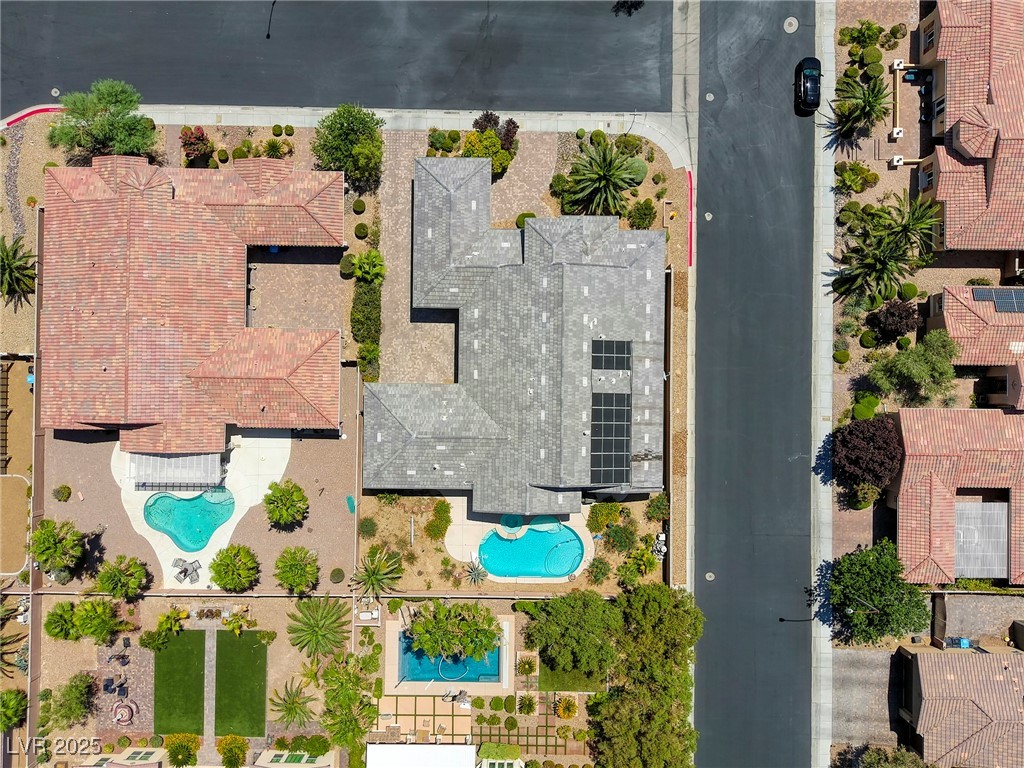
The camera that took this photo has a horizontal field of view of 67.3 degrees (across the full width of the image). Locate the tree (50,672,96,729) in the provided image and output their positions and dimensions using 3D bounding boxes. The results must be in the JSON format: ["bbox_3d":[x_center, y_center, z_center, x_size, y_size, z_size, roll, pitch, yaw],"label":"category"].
[{"bbox_3d":[-38.370,27.740,67.500,3.700,4.000,3.900,0,90,0],"label":"tree"}]

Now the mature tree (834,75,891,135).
[{"bbox_3d":[30.050,-23.810,66.350,4.980,4.290,4.700,0,90,0],"label":"mature tree"}]

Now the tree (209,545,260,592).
[{"bbox_3d":[-23.870,15.870,66.710,4.300,3.580,4.130,0,90,0],"label":"tree"}]

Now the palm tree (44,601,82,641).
[{"bbox_3d":[-39.514,20.841,67.897,3.140,2.600,3.420,0,91,0],"label":"palm tree"}]

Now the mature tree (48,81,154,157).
[{"bbox_3d":[-34.700,-22.370,65.640,9.220,5.730,6.030,0,90,0],"label":"mature tree"}]

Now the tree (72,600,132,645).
[{"bbox_3d":[-35.950,20.750,67.700,4.500,3.600,4.000,0,90,0],"label":"tree"}]

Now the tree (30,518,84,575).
[{"bbox_3d":[-37.560,13.440,65.430,4.310,6.130,4.610,0,90,0],"label":"tree"}]

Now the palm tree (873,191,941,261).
[{"bbox_3d":[33.450,-13.550,66.050,5.220,4.910,5.740,0,90,0],"label":"palm tree"}]

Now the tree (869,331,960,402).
[{"bbox_3d":[34.348,-1.653,66.738,7.120,4.800,6.190,0,91,0],"label":"tree"}]

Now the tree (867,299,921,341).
[{"bbox_3d":[33.780,-5.780,67.650,3.900,3.700,3.400,0,90,0],"label":"tree"}]

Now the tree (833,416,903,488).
[{"bbox_3d":[30.560,5.880,66.050,5.910,4.910,6.380,0,90,0],"label":"tree"}]

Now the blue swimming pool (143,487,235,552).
[{"bbox_3d":[-29.140,12.290,69.900,8.200,1.000,5.800,0,90,0],"label":"blue swimming pool"}]

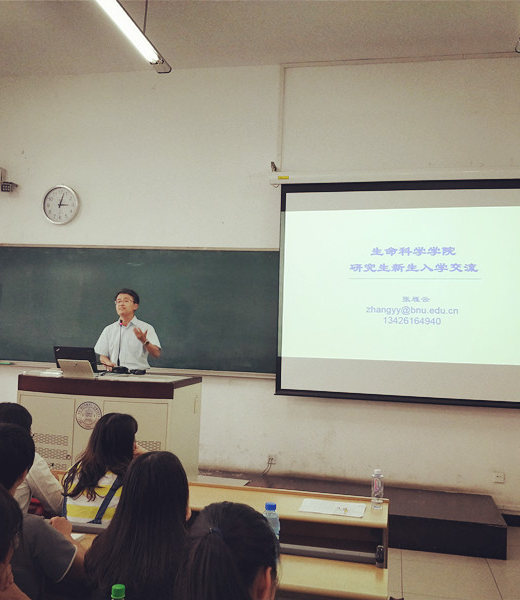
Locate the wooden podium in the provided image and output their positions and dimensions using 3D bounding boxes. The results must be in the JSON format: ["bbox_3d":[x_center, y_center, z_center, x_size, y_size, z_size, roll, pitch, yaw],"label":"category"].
[{"bbox_3d":[-1.148,1.143,4.483,1.202,1.111,0.657,1,-2,12],"label":"wooden podium"}]

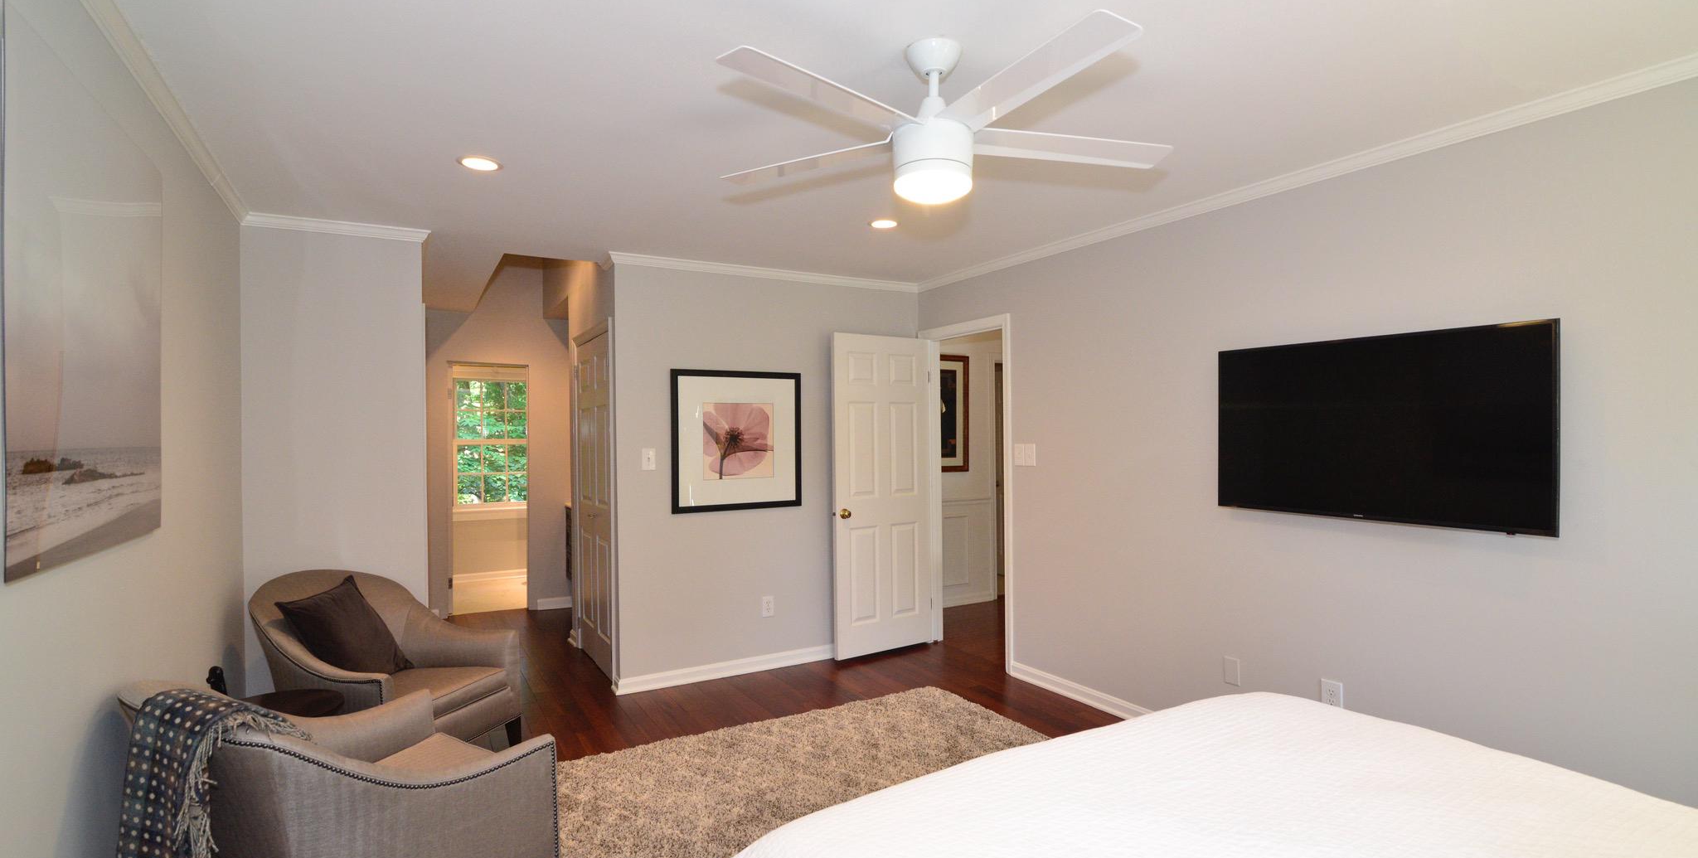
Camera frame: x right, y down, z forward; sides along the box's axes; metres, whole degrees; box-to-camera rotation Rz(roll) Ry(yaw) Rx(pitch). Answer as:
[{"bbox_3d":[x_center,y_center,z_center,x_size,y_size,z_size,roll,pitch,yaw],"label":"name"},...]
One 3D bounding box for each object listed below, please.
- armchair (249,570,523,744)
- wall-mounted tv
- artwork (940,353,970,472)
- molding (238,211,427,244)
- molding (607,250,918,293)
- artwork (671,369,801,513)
[{"bbox_3d":[-1.986,1.043,3.255,0.780,0.840,0.740,-1,0,18],"label":"armchair"},{"bbox_3d":[1.864,0.001,2.738,0.060,0.640,1.080,-1,0,-31],"label":"wall-mounted tv"},{"bbox_3d":[0.682,-0.119,6.023,0.720,0.940,0.030,-1,0,-31],"label":"artwork"},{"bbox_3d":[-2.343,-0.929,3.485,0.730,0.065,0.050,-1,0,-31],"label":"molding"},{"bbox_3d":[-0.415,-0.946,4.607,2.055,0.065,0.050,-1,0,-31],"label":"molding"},{"bbox_3d":[-0.650,0.071,4.477,0.820,0.810,0.030,-1,0,-31],"label":"artwork"}]

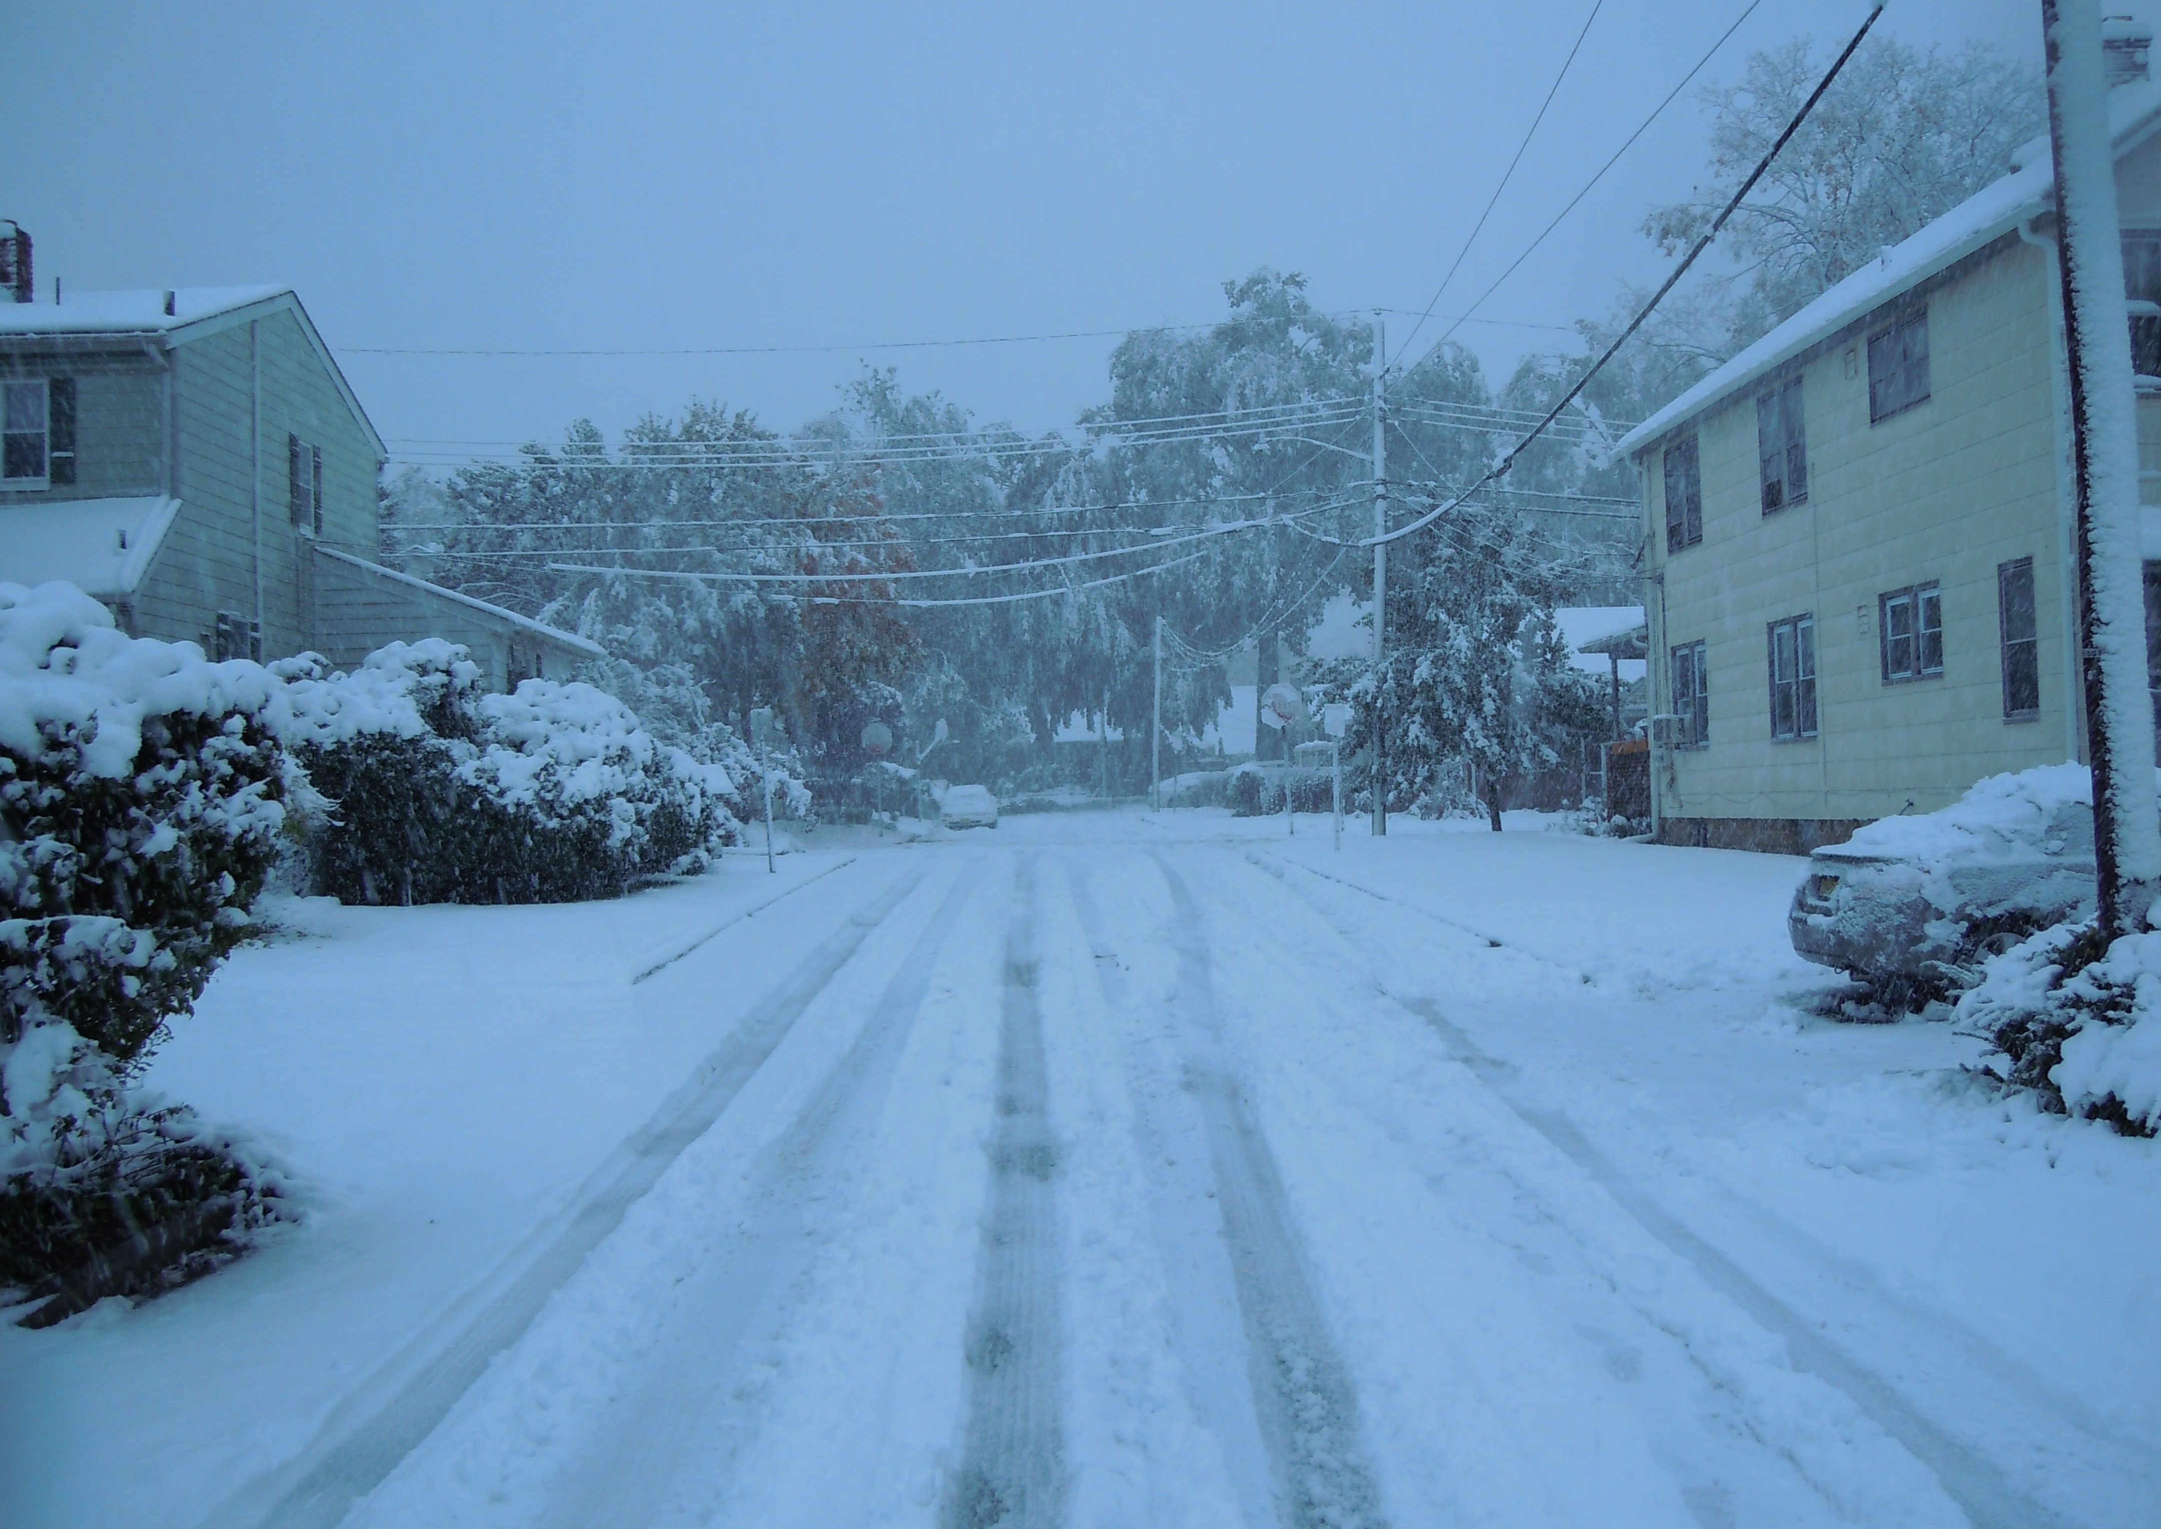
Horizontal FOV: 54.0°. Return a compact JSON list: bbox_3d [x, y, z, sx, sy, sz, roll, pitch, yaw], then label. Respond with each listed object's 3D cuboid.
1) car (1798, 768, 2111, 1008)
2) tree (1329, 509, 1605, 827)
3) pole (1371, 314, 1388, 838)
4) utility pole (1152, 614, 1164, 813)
[{"bbox_3d":[7.000,0.750,13.700,4.650,1.500,1.780,0,-1,3],"label":"car"},{"bbox_3d":[7.090,-1.750,39.300,4.900,5.850,4.700,0,-1,0],"label":"tree"},{"bbox_3d":[5.950,-3.740,42.200,0.290,10.450,0.290,0,-1,0],"label":"pole"},{"bbox_3d":[2.960,-1.930,81.000,0.260,7.550,0.260,0,-1,0],"label":"utility pole"}]

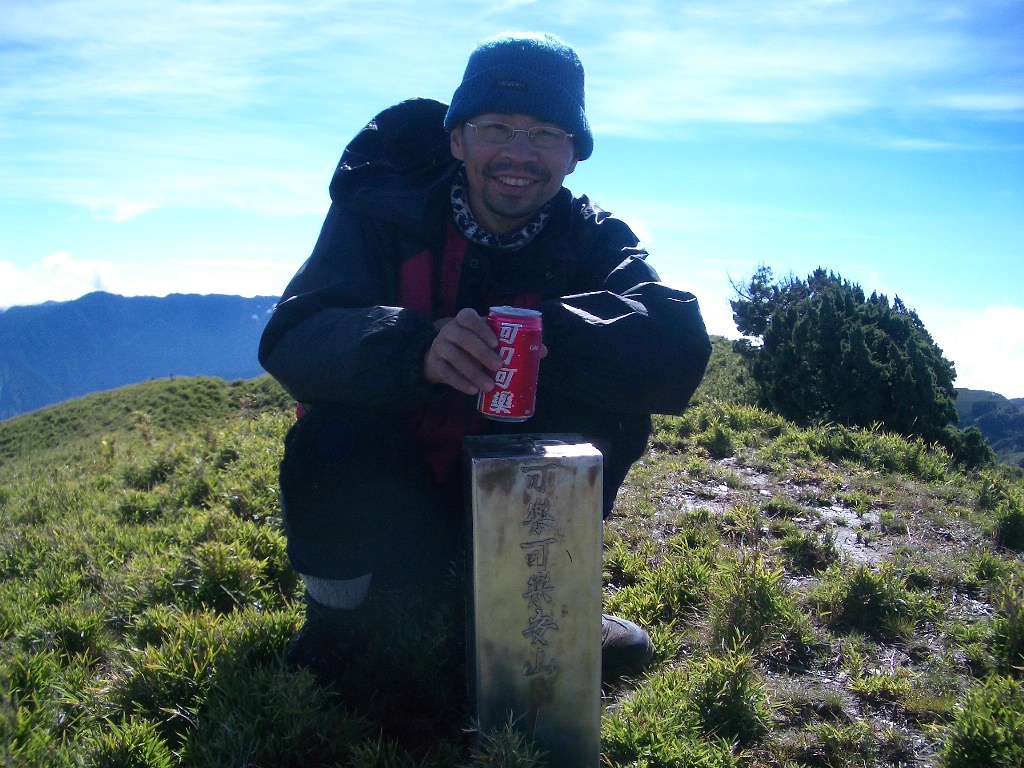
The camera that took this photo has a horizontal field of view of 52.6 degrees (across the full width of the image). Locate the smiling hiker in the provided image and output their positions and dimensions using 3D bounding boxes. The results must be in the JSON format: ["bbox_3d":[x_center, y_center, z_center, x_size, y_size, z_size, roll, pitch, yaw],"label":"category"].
[{"bbox_3d":[-0.038,-0.041,1.486,0.600,0.880,0.660,0,7,-3],"label":"smiling hiker"}]

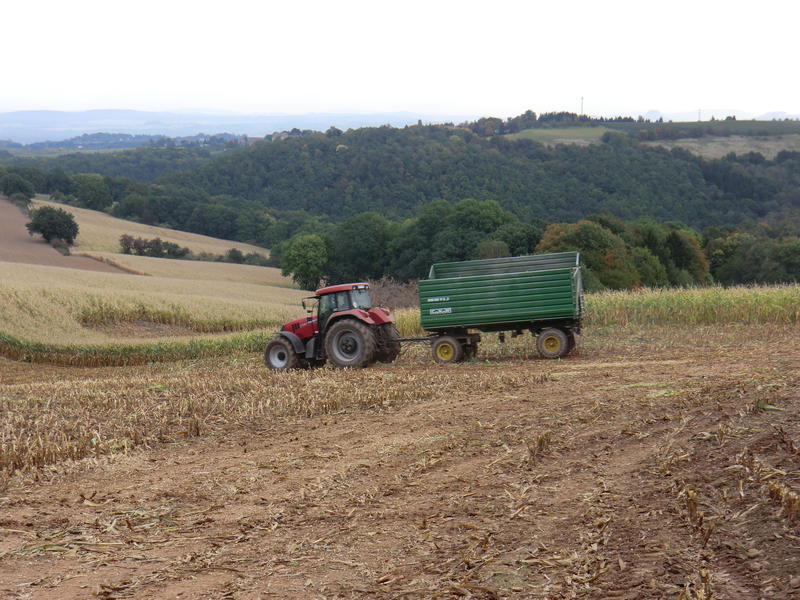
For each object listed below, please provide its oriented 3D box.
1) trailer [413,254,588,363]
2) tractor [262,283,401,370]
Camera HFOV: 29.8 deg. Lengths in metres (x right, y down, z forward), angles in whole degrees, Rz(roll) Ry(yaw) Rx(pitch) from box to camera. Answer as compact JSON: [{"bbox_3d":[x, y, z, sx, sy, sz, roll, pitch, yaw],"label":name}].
[{"bbox_3d":[3.900,0.377,56.966,5.875,3.743,2.500,-4,0,13],"label":"trailer"},{"bbox_3d":[-2.488,1.069,56.021,4.800,3.008,2.520,-5,0,28],"label":"tractor"}]

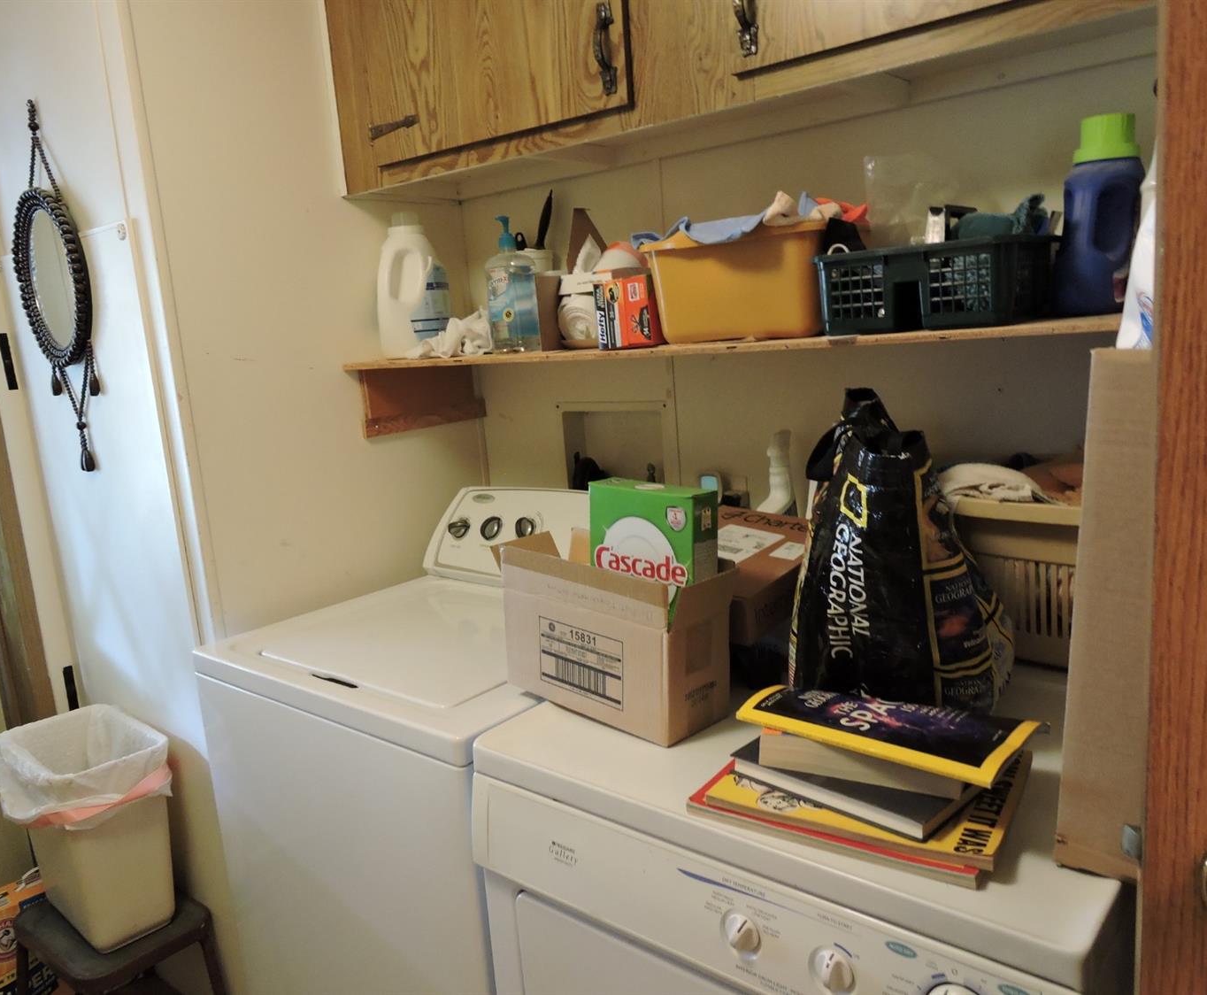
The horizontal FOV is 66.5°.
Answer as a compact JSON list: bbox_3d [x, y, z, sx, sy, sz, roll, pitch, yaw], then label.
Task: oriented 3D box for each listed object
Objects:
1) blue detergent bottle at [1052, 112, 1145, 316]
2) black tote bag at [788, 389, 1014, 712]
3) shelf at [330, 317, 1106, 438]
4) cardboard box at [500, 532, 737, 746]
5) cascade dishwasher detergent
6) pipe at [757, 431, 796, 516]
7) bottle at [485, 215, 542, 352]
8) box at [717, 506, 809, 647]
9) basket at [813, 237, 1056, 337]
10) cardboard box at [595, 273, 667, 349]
[{"bbox_3d":[0.558,-0.315,1.031,0.130,0.219,0.086,-11,12,-32],"label":"blue detergent bottle"},{"bbox_3d":[0.403,0.056,1.214,0.235,0.395,0.260,4,13,39],"label":"black tote bag"},{"bbox_3d":[0.157,-0.181,1.512,1.410,0.146,0.354,4,13,39],"label":"shelf"},{"bbox_3d":[0.012,0.170,1.201,0.128,0.199,0.305,-12,14,-43],"label":"cardboard box"},{"bbox_3d":[0.062,0.109,1.167,0.167,0.250,0.050,8,14,42],"label":"cascade dishwasher detergent"},{"bbox_3d":[0.303,-0.034,1.586,0.080,0.180,0.060,4,13,39],"label":"pipe"},{"bbox_3d":[-0.155,-0.360,1.558,0.086,0.224,0.066,3,12,34],"label":"bottle"},{"bbox_3d":[0.192,0.101,1.349,0.242,0.065,0.310,10,22,40],"label":"box"},{"bbox_3d":[0.423,-0.264,1.151,0.235,0.097,0.245,5,14,40],"label":"basket"},{"bbox_3d":[0.061,-0.283,1.417,0.105,0.104,0.090,4,13,39],"label":"cardboard box"}]

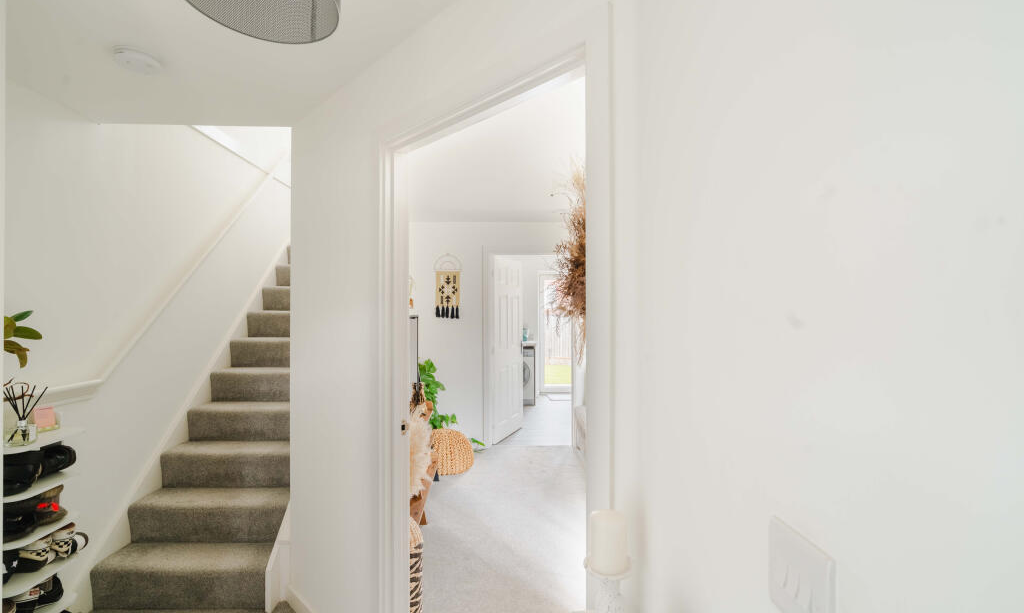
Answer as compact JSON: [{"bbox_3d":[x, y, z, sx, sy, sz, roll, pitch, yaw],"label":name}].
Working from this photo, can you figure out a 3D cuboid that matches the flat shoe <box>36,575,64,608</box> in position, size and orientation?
[{"bbox_3d":[-1.945,1.173,1.837,0.245,0.095,0.090,0,0,-24],"label":"flat shoe"}]

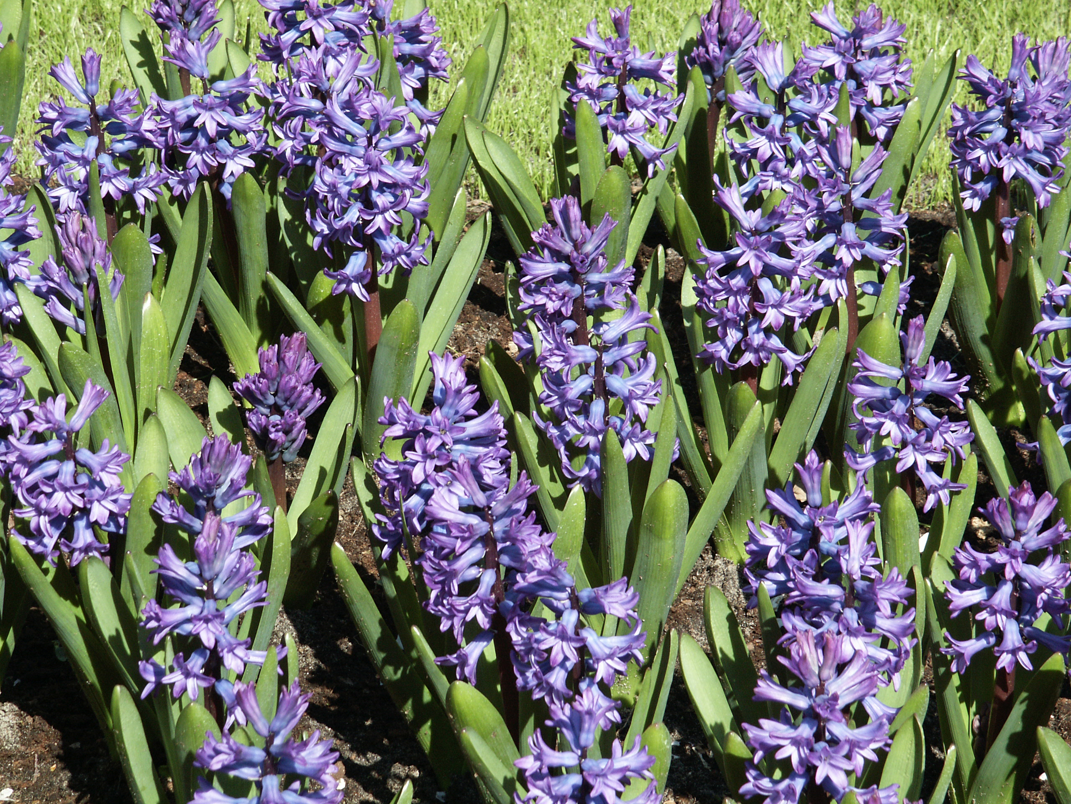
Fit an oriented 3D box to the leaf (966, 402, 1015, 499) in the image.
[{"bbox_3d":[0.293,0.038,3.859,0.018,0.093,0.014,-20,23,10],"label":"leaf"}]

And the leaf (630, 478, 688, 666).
[{"bbox_3d":[0.068,0.118,3.759,0.031,0.158,0.018,8,27,-4],"label":"leaf"}]

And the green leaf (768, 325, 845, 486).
[{"bbox_3d":[0.174,0.014,3.978,0.024,0.150,0.015,20,26,1],"label":"green leaf"}]

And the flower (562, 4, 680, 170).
[{"bbox_3d":[0.054,-0.192,3.726,0.070,0.110,0.068,0,26,0],"label":"flower"}]

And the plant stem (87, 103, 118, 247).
[{"bbox_3d":[-0.307,-0.158,4.303,0.012,0.121,0.012,-5,27,0],"label":"plant stem"}]

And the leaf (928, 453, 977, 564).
[{"bbox_3d":[0.233,0.059,3.379,0.017,0.073,0.012,15,25,-7],"label":"leaf"}]

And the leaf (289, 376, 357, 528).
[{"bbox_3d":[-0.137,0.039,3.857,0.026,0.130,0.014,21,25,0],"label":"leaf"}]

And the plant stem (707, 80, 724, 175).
[{"bbox_3d":[0.131,-0.196,4.361,0.008,0.077,0.009,3,25,-1],"label":"plant stem"}]

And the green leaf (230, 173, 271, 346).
[{"bbox_3d":[-0.196,-0.096,4.176,0.025,0.135,0.016,0,25,0],"label":"green leaf"}]

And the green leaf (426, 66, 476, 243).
[{"bbox_3d":[-0.060,-0.174,4.289,0.025,0.134,0.018,9,25,-4],"label":"green leaf"}]

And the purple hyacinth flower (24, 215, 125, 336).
[{"bbox_3d":[-0.306,-0.085,4.024,0.062,0.078,0.060,-6,25,3],"label":"purple hyacinth flower"}]

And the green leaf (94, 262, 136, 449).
[{"bbox_3d":[-0.279,-0.029,4.039,0.012,0.144,0.014,-7,28,3],"label":"green leaf"}]

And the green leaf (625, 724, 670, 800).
[{"bbox_3d":[0.069,0.221,3.544,0.024,0.077,0.015,5,27,-2],"label":"green leaf"}]

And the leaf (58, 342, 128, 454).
[{"bbox_3d":[-0.286,0.003,3.975,0.027,0.101,0.016,-18,28,9],"label":"leaf"}]

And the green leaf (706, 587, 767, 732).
[{"bbox_3d":[0.122,0.160,3.638,0.023,0.118,0.015,-15,26,8],"label":"green leaf"}]

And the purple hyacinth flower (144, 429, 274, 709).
[{"bbox_3d":[-0.172,0.087,3.184,0.068,0.148,0.075,0,26,0],"label":"purple hyacinth flower"}]

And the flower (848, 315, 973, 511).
[{"bbox_3d":[0.232,0.005,3.762,0.077,0.118,0.077,0,27,0],"label":"flower"}]

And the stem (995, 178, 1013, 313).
[{"bbox_3d":[0.287,-0.097,3.716,0.009,0.091,0.009,0,26,0],"label":"stem"}]

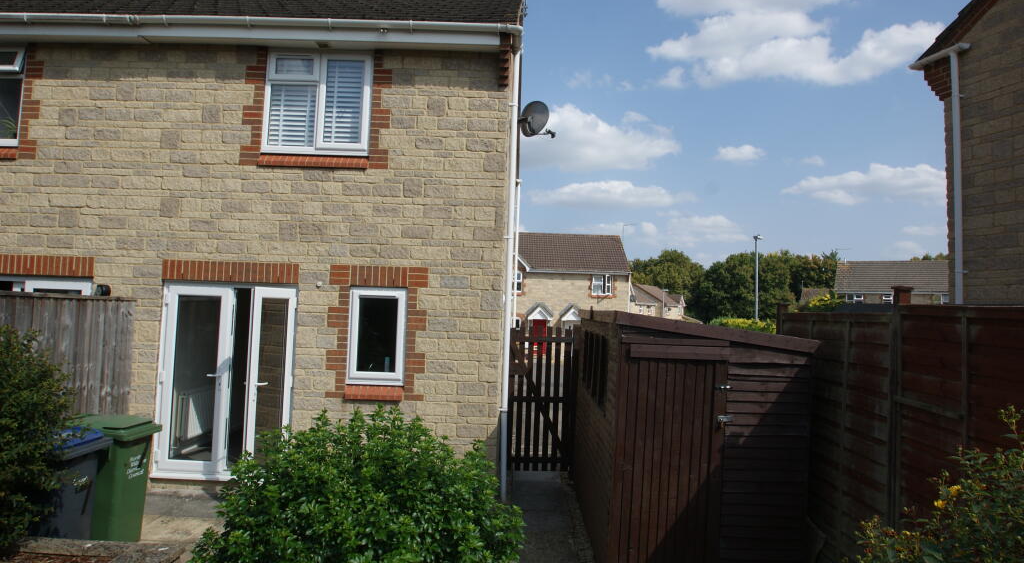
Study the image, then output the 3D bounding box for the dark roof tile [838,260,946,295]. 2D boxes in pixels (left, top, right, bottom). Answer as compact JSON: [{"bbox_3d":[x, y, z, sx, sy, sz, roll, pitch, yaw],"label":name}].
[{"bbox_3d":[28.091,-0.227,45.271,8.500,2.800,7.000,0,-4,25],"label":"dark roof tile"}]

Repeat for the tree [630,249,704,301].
[{"bbox_3d":[23.735,2.342,95.000,11.500,14.000,11.500,1,-4,13],"label":"tree"}]

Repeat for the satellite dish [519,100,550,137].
[{"bbox_3d":[0.299,-1.901,7.350,0.360,0.440,0.470,5,-5,-37],"label":"satellite dish"}]

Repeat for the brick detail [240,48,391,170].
[{"bbox_3d":[-2.142,-1.909,6.900,1.630,1.340,0.140,2,-4,1],"label":"brick detail"}]

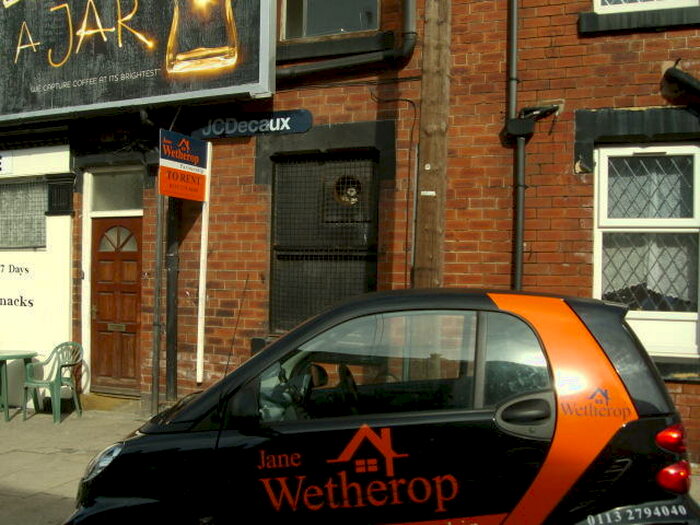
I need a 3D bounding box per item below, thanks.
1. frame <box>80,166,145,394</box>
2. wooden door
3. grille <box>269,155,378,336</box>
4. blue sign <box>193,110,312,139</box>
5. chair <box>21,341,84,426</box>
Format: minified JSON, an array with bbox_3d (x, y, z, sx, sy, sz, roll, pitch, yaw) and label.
[{"bbox_3d":[-2.654,0.213,8.190,0.930,2.540,0.110,0,-1,23],"label":"frame"},{"bbox_3d":[-2.625,0.486,8.194,0.750,1.980,0.060,0,-1,23],"label":"wooden door"},{"bbox_3d":[-0.269,-0.172,7.116,1.140,1.780,0.060,0,-1,23],"label":"grille"},{"bbox_3d":[-1.031,-1.378,7.400,1.440,0.215,0.060,0,-1,23],"label":"blue sign"},{"bbox_3d":[-3.088,1.222,7.562,0.510,0.780,0.510,1,-1,13],"label":"chair"}]

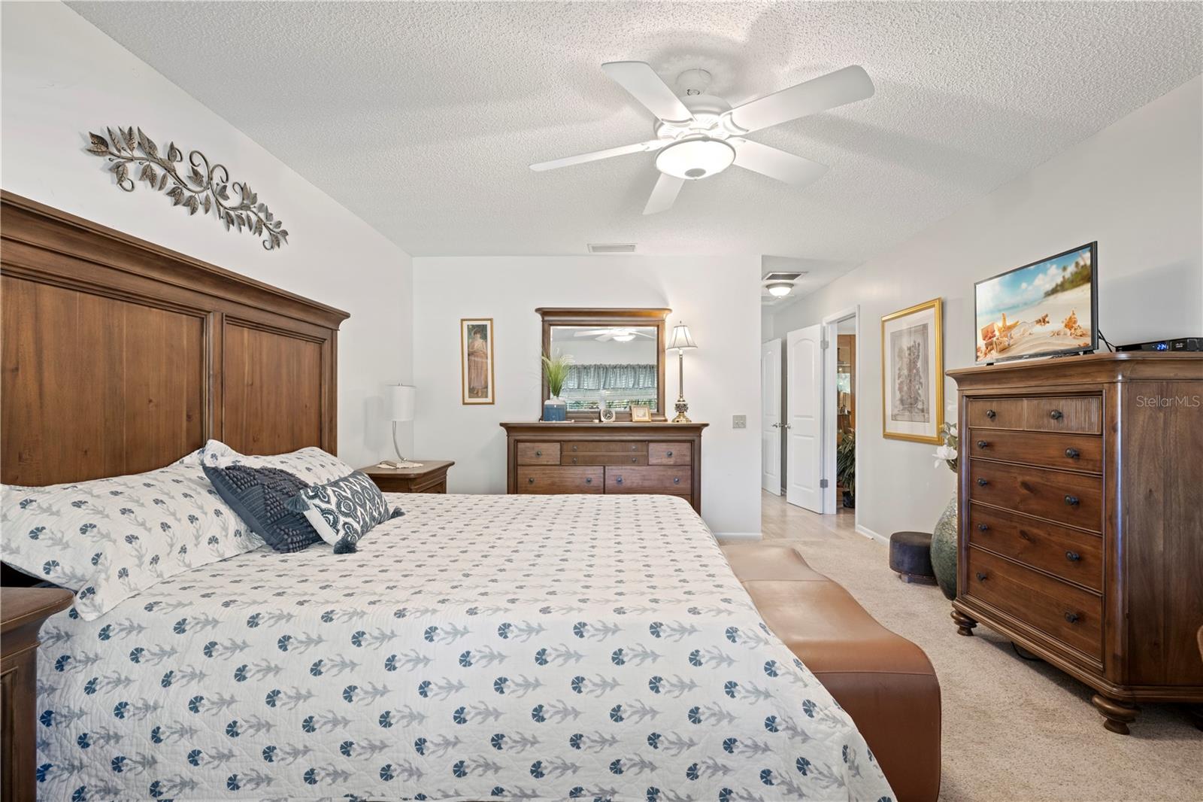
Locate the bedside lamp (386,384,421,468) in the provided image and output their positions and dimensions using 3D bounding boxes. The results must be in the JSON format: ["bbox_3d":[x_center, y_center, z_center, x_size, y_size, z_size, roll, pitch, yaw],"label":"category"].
[{"bbox_3d":[-1.400,0.168,4.020,0.230,0.576,0.230,0,0,0],"label":"bedside lamp"}]

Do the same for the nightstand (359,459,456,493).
[{"bbox_3d":[-1.370,0.833,3.910,0.488,0.754,0.735,0,0,0],"label":"nightstand"}]

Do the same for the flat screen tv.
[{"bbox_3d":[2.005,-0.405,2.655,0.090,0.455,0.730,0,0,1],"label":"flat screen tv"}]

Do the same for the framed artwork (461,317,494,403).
[{"bbox_3d":[-1.076,-0.340,4.945,0.284,0.750,0.030,-1,0,1],"label":"framed artwork"}]

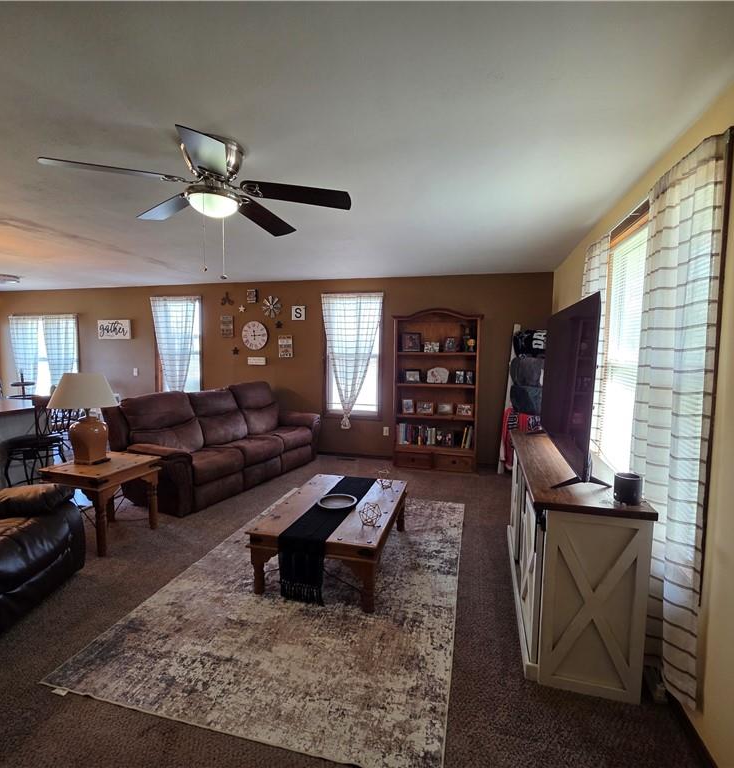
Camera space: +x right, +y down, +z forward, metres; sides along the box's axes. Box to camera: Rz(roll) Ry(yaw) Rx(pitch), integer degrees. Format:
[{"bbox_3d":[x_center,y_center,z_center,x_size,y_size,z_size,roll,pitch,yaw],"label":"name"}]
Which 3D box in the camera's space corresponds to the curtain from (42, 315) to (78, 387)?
[{"bbox_3d":[-4.795,-0.354,5.995,0.673,1.484,0.090,1,4,11],"label":"curtain"}]

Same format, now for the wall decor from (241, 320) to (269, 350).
[{"bbox_3d":[-1.651,-0.711,5.685,0.434,0.434,0.051,2,5,15],"label":"wall decor"}]

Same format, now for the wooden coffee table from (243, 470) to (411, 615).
[{"bbox_3d":[-0.181,1.000,2.602,0.742,0.405,1.078,1,4,14],"label":"wooden coffee table"}]

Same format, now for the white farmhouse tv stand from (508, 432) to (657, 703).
[{"bbox_3d":[1.133,0.839,2.274,0.448,0.792,1.467,2,5,17],"label":"white farmhouse tv stand"}]

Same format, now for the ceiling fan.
[{"bbox_3d":[-0.749,-0.993,1.926,1.303,0.323,1.303,2,5,15],"label":"ceiling fan"}]

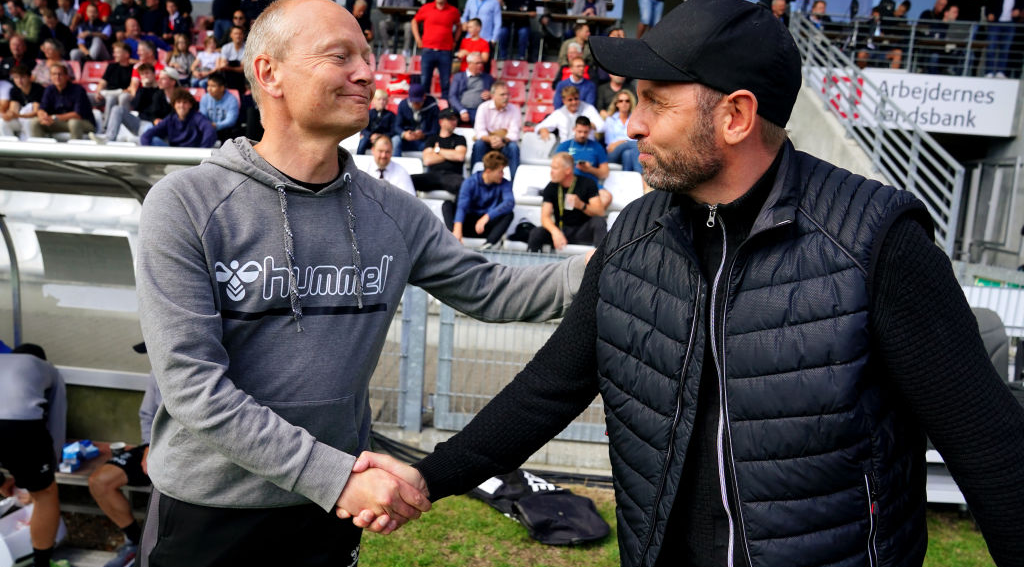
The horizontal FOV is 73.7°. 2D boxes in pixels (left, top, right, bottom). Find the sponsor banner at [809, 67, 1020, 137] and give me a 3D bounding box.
[{"bbox_3d":[5.880,-2.685,10.100,3.170,0.830,0.070,3,7,-2],"label":"sponsor banner"}]

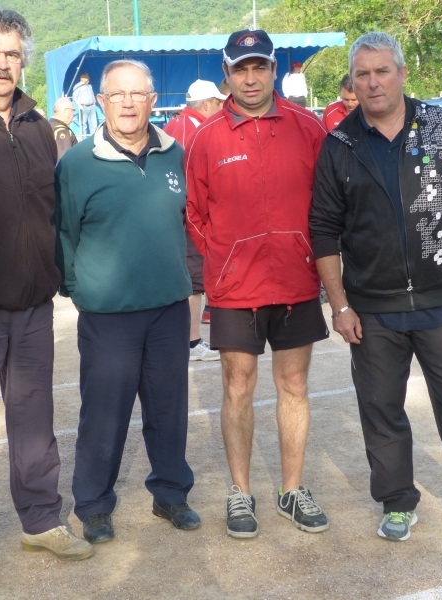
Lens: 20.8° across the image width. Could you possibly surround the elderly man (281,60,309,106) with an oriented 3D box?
[{"bbox_3d":[1.857,-4.878,29.145,0.580,1.780,0.400,2,10,25],"label":"elderly man"}]

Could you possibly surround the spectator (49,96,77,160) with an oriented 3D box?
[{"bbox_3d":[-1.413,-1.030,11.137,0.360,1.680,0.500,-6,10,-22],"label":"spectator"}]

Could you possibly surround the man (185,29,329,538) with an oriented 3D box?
[{"bbox_3d":[0.152,-0.060,4.289,0.510,1.760,0.360,-4,9,-8],"label":"man"}]

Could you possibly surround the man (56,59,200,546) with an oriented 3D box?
[{"bbox_3d":[-0.347,-0.008,4.320,0.520,1.680,0.370,-5,10,-17],"label":"man"}]

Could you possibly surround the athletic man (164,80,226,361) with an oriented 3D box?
[{"bbox_3d":[-0.167,-0.514,7.341,0.480,1.680,0.520,-5,10,-18],"label":"athletic man"}]

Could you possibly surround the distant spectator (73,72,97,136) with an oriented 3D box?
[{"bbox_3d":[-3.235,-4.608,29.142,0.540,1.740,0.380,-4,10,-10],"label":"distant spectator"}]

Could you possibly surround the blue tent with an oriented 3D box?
[{"bbox_3d":[-0.549,-4.990,30.474,6.500,3.150,3.700,-6,10,-24],"label":"blue tent"}]

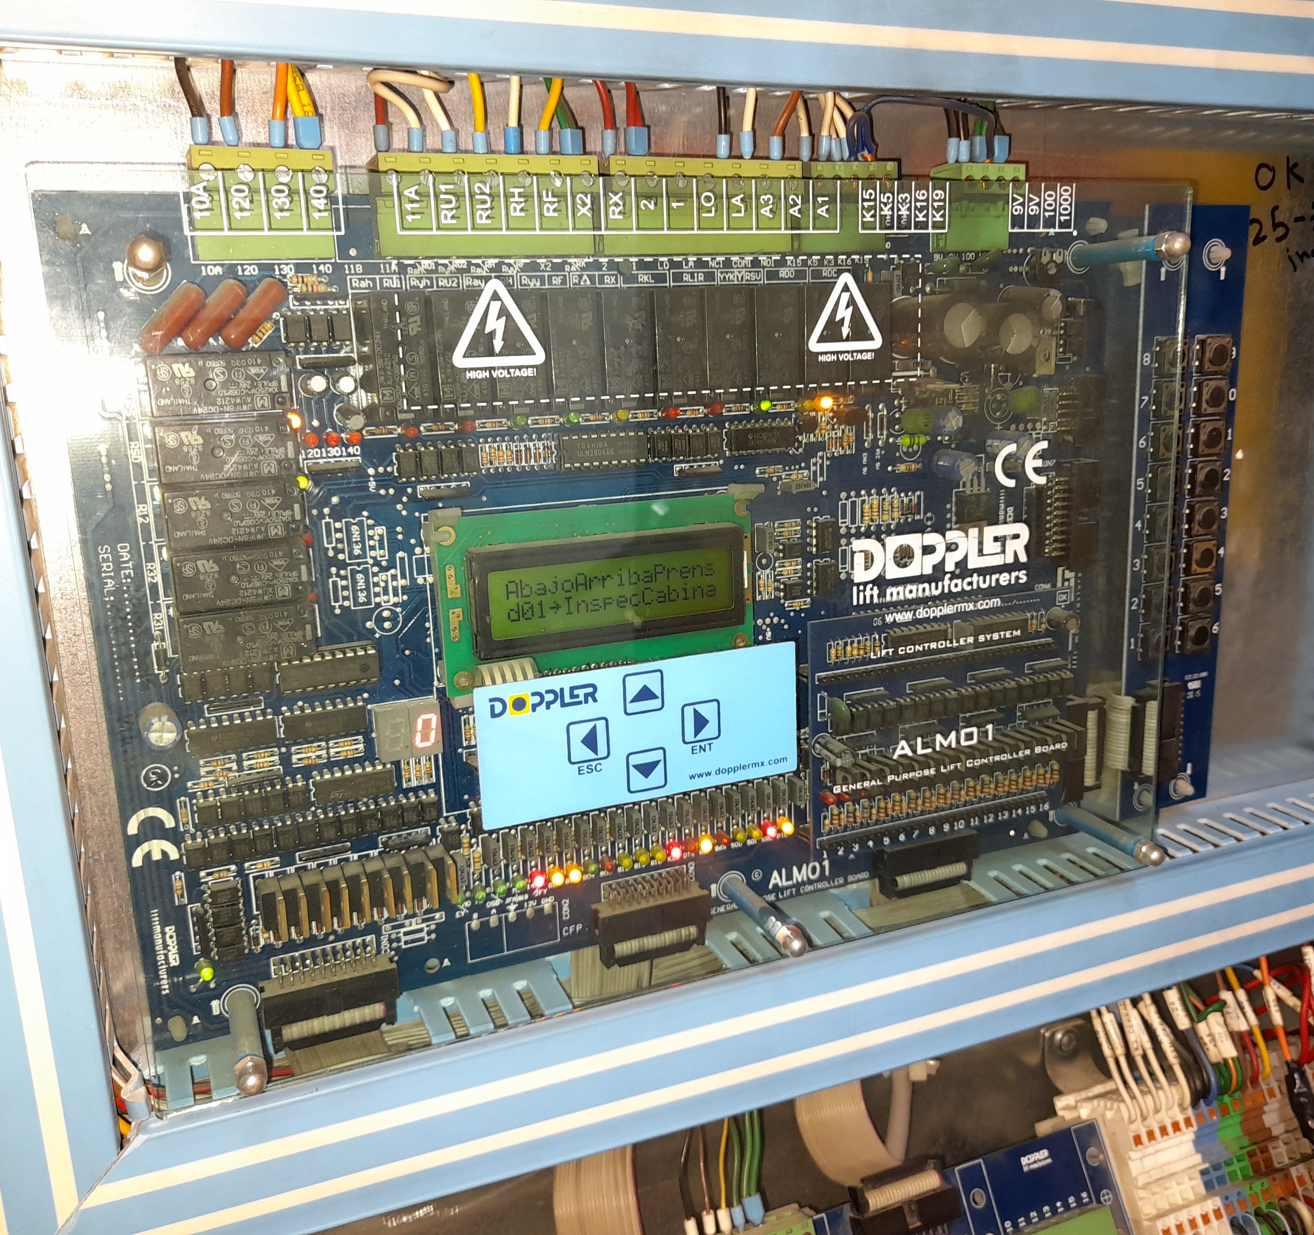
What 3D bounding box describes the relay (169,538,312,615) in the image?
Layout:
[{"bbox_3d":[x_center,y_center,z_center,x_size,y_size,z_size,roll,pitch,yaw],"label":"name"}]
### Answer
[{"bbox_3d":[-0.096,-0.010,0.275,0.029,0.013,0.020,-7,13,-21],"label":"relay"}]

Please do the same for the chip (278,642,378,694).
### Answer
[{"bbox_3d":[-0.081,0.013,0.294,0.023,0.008,0.004,-7,13,-21],"label":"chip"}]

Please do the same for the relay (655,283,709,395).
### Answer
[{"bbox_3d":[0.002,-0.068,0.300,0.013,0.029,0.020,-7,12,-22],"label":"relay"}]

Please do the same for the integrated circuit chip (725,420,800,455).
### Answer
[{"bbox_3d":[0.028,-0.049,0.323,0.020,0.008,0.005,-7,12,-22],"label":"integrated circuit chip"}]

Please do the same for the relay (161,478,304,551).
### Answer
[{"bbox_3d":[-0.095,-0.024,0.267,0.029,0.013,0.020,-7,12,-22],"label":"relay"}]

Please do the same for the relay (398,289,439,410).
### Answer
[{"bbox_3d":[-0.061,-0.061,0.279,0.013,0.029,0.020,-7,13,-21],"label":"relay"}]

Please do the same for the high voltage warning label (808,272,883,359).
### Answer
[{"bbox_3d":[0.047,-0.075,0.296,0.021,0.021,0.001,-7,12,-22],"label":"high voltage warning label"}]

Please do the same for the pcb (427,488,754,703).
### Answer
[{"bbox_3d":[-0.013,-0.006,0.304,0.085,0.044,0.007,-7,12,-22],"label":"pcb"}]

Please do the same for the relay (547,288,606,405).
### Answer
[{"bbox_3d":[-0.023,-0.064,0.290,0.013,0.029,0.020,-7,12,-22],"label":"relay"}]

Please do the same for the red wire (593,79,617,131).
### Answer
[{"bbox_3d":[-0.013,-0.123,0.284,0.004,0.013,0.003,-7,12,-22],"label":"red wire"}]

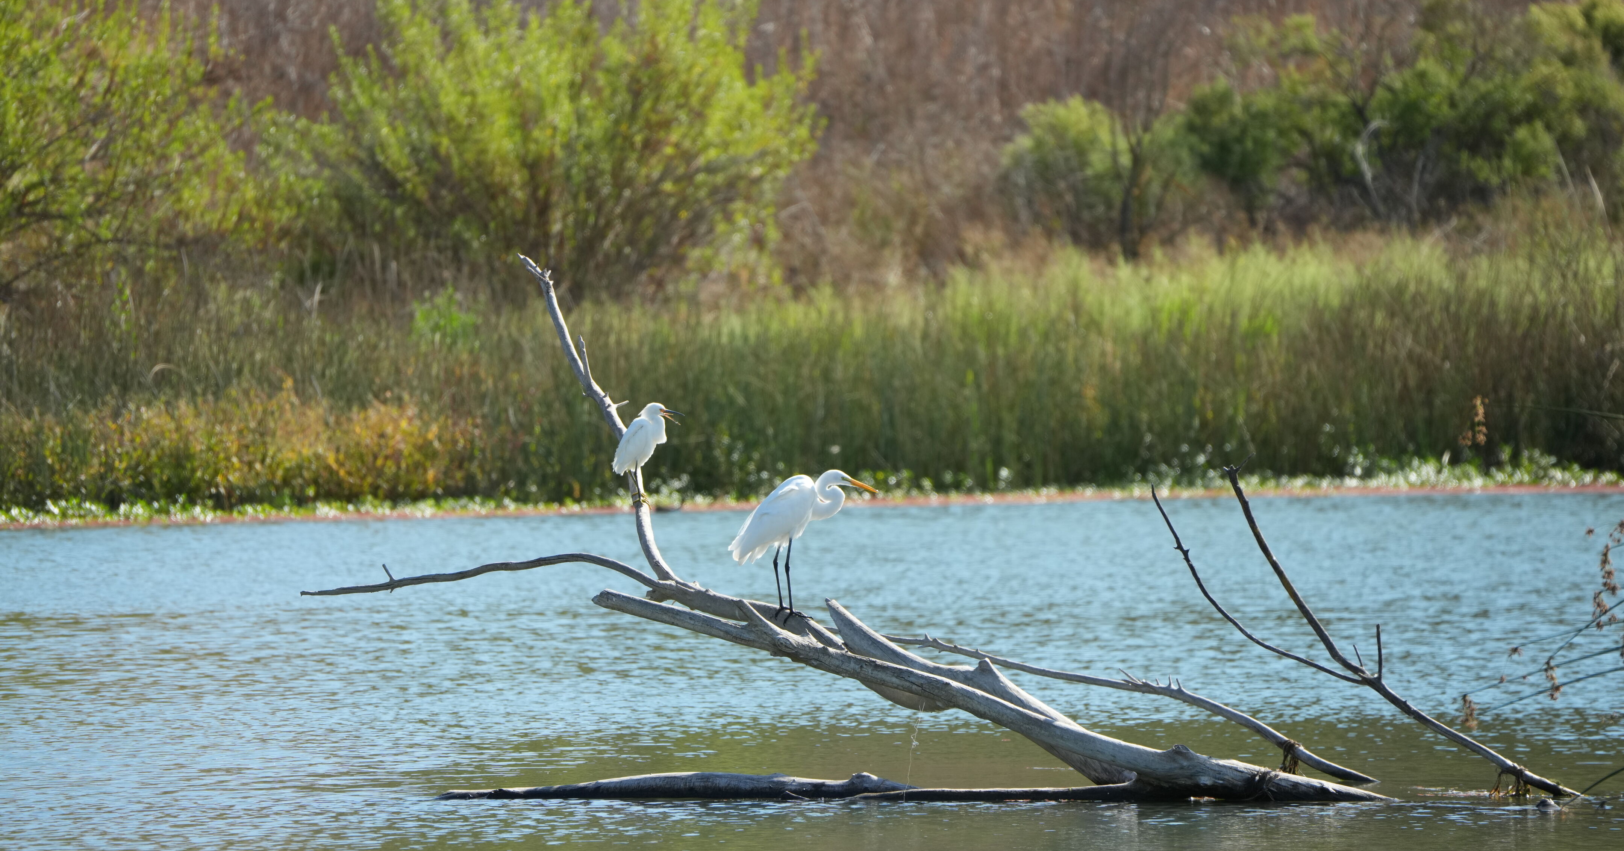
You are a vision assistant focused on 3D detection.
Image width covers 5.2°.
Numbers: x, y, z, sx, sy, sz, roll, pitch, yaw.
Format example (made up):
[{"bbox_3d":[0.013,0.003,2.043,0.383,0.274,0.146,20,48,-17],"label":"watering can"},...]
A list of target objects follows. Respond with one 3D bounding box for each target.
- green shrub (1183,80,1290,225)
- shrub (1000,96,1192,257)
[{"bbox_3d":[2.799,-1.800,119.000,0.720,0.970,0.700,0,1,0],"label":"green shrub"},{"bbox_3d":[1.859,-1.619,118.000,1.250,1.070,1.100,0,1,0],"label":"shrub"}]

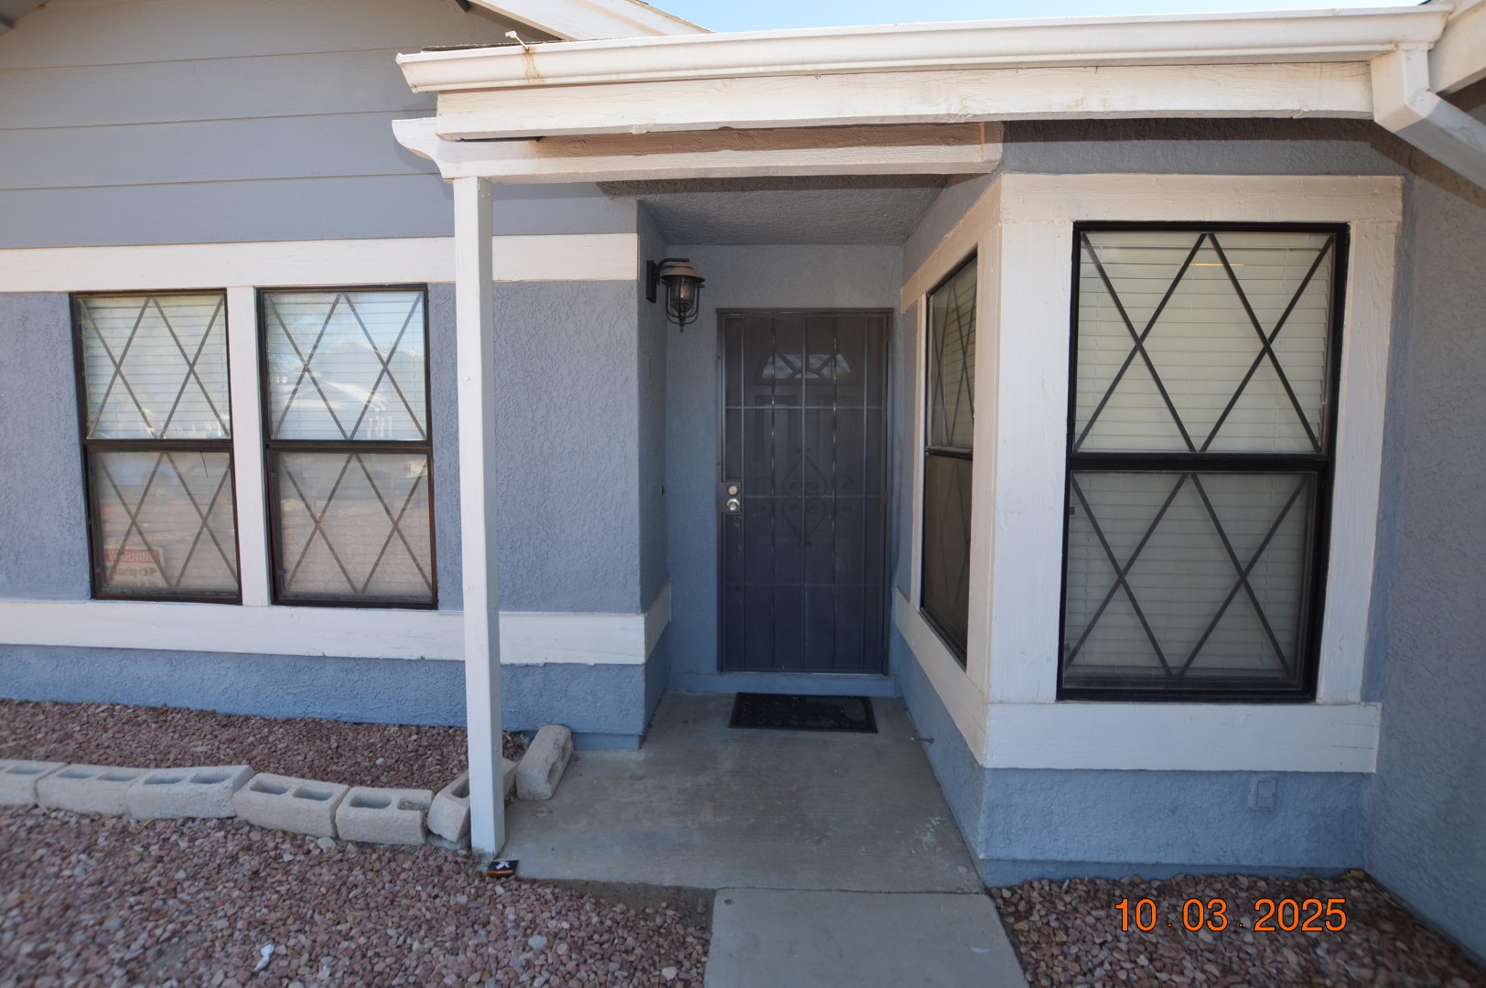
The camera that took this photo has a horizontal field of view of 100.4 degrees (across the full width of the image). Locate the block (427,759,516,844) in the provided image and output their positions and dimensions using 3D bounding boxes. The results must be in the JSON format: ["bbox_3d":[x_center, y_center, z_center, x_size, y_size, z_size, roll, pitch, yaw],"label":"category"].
[{"bbox_3d":[-1.067,1.222,2.506,0.105,0.140,0.394,15,0,10],"label":"block"}]

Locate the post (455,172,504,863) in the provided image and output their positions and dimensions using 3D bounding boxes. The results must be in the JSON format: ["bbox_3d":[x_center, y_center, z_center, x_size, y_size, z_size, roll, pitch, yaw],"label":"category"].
[{"bbox_3d":[-0.923,0.114,2.186,0.090,2.370,0.090,0,4,4],"label":"post"}]

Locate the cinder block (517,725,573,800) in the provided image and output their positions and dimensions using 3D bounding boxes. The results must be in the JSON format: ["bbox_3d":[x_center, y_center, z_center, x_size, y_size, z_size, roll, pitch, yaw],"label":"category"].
[{"bbox_3d":[-0.880,1.200,2.770,0.138,0.119,0.394,1,4,-4],"label":"cinder block"}]

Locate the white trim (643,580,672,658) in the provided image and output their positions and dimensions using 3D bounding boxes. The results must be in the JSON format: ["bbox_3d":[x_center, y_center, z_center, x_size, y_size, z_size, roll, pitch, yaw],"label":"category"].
[{"bbox_3d":[-0.469,0.674,3.314,0.040,0.240,0.710,0,4,4],"label":"white trim"}]

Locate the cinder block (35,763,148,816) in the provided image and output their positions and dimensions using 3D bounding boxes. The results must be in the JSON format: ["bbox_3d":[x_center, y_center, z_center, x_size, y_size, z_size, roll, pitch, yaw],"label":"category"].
[{"bbox_3d":[-2.726,1.252,2.615,0.394,0.145,0.115,1,7,4],"label":"cinder block"}]

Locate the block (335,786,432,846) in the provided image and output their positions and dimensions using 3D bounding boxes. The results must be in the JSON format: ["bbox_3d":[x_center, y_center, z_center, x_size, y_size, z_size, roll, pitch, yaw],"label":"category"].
[{"bbox_3d":[-1.393,1.262,2.426,0.325,0.145,0.115,1,9,-1],"label":"block"}]

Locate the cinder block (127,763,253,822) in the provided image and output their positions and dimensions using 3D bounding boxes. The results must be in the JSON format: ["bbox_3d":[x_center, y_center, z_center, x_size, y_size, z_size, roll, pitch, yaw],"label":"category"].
[{"bbox_3d":[-2.299,1.249,2.585,0.393,0.145,0.115,0,7,-6],"label":"cinder block"}]

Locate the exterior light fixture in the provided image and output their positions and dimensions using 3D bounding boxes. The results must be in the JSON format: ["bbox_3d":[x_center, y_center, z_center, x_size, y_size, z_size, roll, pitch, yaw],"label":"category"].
[{"bbox_3d":[-0.329,-1.028,3.184,0.285,0.375,0.235,0,4,4],"label":"exterior light fixture"}]

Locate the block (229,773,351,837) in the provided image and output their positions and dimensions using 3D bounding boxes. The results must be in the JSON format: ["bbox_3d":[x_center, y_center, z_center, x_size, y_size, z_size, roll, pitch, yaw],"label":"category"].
[{"bbox_3d":[-1.809,1.260,2.501,0.395,0.145,0.115,3,9,5],"label":"block"}]

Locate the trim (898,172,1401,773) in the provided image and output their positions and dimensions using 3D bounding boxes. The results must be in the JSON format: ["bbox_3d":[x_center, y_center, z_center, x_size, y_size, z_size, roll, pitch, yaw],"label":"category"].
[{"bbox_3d":[1.454,-0.092,2.716,1.220,1.900,1.560,0,4,4],"label":"trim"}]

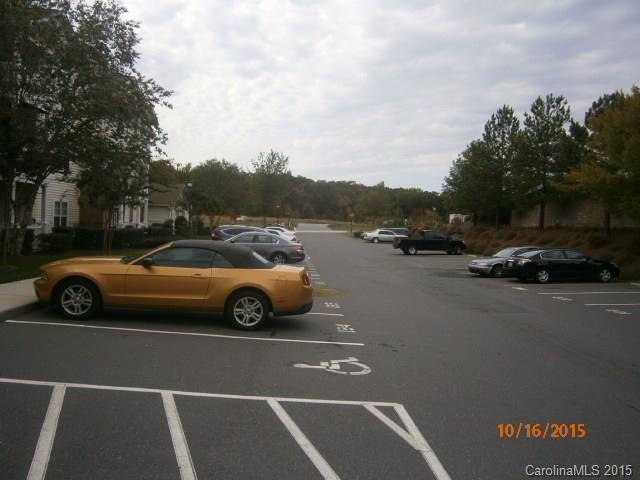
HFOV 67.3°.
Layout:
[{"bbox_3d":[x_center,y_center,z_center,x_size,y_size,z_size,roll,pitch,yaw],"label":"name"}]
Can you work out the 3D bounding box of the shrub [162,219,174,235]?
[{"bbox_3d":[-11.346,-1.011,36.000,0.900,1.200,0.900,2,1,-3],"label":"shrub"}]

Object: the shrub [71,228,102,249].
[{"bbox_3d":[-11.400,-0.050,23.600,1.470,1.000,1.250,2,1,-3],"label":"shrub"}]

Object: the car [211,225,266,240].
[{"bbox_3d":[-4.067,-0.013,27.750,4.500,1.640,1.820,4,1,-3],"label":"car"}]

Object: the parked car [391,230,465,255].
[{"bbox_3d":[8.650,0.210,37.700,5.400,1.860,1.900,1,2,-5],"label":"parked car"}]

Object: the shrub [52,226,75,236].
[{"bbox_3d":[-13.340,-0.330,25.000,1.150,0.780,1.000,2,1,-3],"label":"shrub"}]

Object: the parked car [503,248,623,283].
[{"bbox_3d":[11.052,1.149,21.857,4.800,1.450,1.800,1,1,-2],"label":"parked car"}]

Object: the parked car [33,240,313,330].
[{"bbox_3d":[-2.530,0.700,8.710,4.780,1.400,1.880,5,1,-6],"label":"parked car"}]

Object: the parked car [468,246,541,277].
[{"bbox_3d":[9.700,1.105,23.950,4.750,1.420,1.800,0,1,-10],"label":"parked car"}]

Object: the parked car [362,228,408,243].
[{"bbox_3d":[7.000,-0.400,50.500,4.700,1.440,1.800,1,2,-5],"label":"parked car"}]

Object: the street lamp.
[{"bbox_3d":[-8.959,-2.142,33.000,0.400,3.600,0.400,2,1,-3],"label":"street lamp"}]

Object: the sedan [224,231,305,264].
[{"bbox_3d":[-3.050,0.355,21.100,4.800,1.470,1.830,3,1,-3],"label":"sedan"}]

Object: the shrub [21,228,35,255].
[{"bbox_3d":[-10.900,0.085,18.000,0.520,1.000,0.520,2,1,-3],"label":"shrub"}]

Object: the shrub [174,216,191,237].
[{"bbox_3d":[-12.870,-1.260,45.000,1.500,1.870,1.500,2,1,-3],"label":"shrub"}]

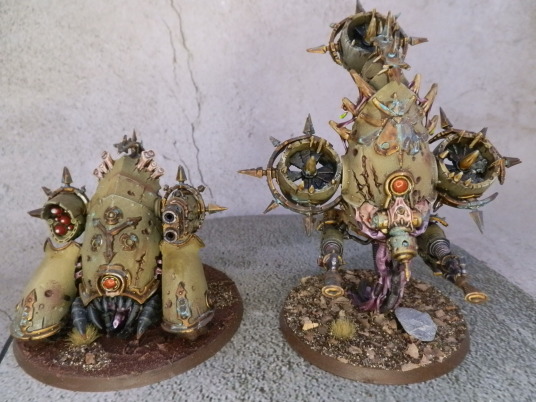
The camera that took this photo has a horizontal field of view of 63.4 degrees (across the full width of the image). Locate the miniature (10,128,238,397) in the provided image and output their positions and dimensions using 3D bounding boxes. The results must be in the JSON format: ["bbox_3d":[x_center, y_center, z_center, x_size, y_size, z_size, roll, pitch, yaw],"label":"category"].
[{"bbox_3d":[-0.048,0.010,0.148,0.078,0.066,0.078,-2,17,-2],"label":"miniature"}]

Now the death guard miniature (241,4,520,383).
[{"bbox_3d":[0.033,-0.007,0.135,0.082,0.102,0.071,-1,17,3],"label":"death guard miniature"}]

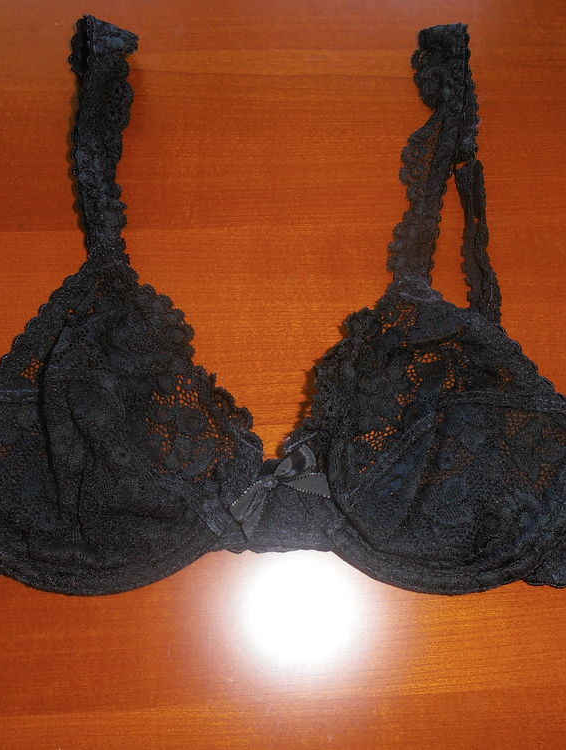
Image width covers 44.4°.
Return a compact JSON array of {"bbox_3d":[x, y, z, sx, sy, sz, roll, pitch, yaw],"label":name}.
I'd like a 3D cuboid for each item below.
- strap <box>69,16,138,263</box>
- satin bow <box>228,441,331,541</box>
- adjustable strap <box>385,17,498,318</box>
[{"bbox_3d":[-0.105,-0.140,0.395,0.040,0.018,0.174,-3,69,0],"label":"strap"},{"bbox_3d":[-0.001,0.053,0.319,0.047,0.011,0.043,0,69,1],"label":"satin bow"},{"bbox_3d":[0.085,-0.120,0.384,0.057,0.020,0.197,2,69,2],"label":"adjustable strap"}]

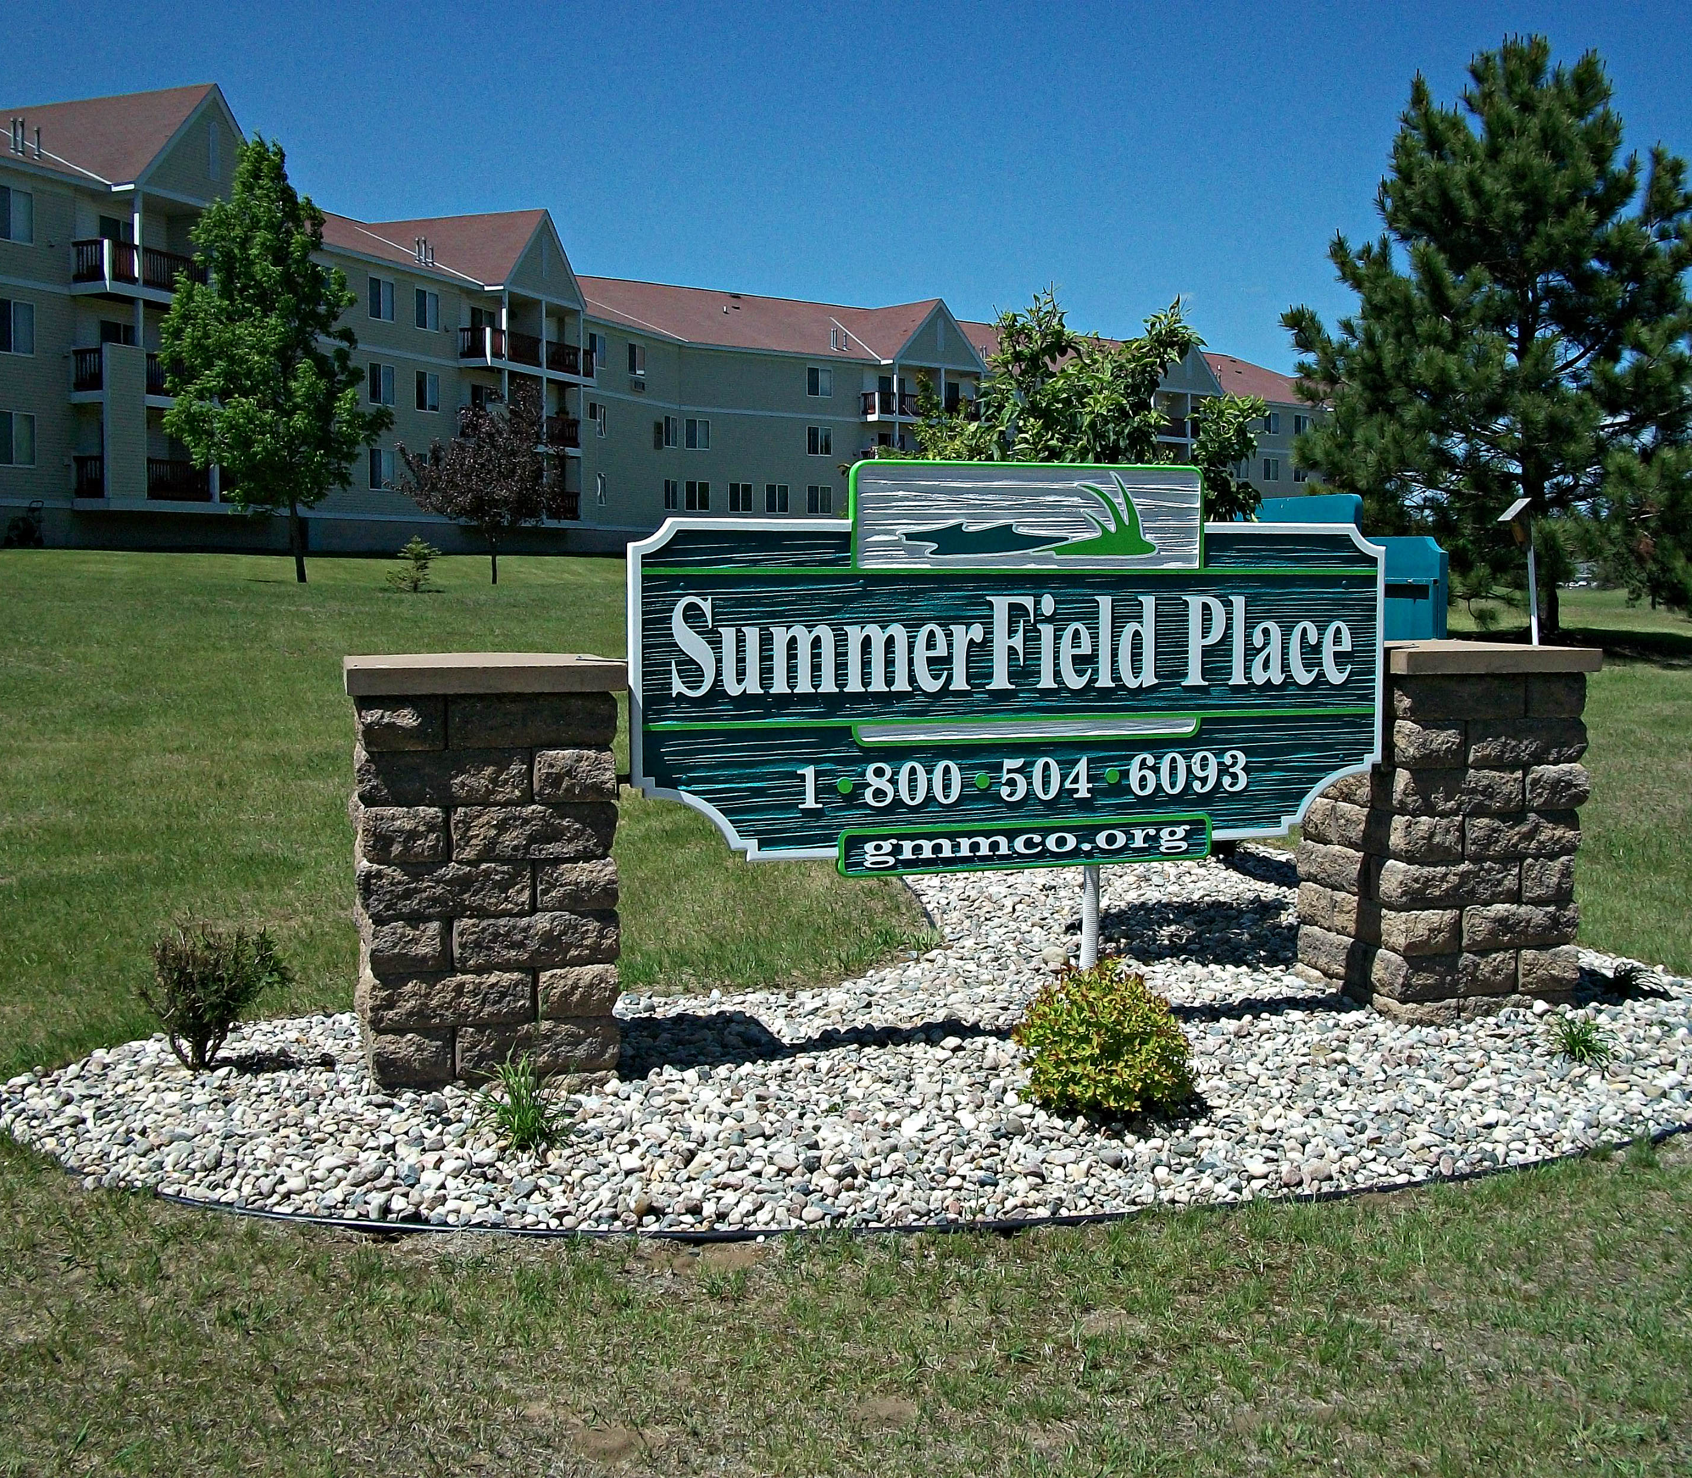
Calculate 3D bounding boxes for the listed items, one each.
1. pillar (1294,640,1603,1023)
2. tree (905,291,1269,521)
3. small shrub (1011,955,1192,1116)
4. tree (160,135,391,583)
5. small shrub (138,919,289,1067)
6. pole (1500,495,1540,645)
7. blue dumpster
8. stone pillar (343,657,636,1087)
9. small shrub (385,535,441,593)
[{"bbox_3d":[1.986,0.273,6.222,0.748,1.175,0.757,-2,5,-18],"label":"pillar"},{"bbox_3d":[1.250,-1.132,10.440,2.300,2.812,2.300,1,5,7],"label":"tree"},{"bbox_3d":[0.694,0.783,5.007,0.475,0.358,0.470,1,5,8],"label":"small shrub"},{"bbox_3d":[-10.478,-6.937,33.443,4.300,8.104,4.300,-1,5,-17],"label":"tree"},{"bbox_3d":[-1.781,0.727,5.174,0.420,0.423,0.400,-2,6,-19],"label":"small shrub"},{"bbox_3d":[3.726,-0.459,9.998,0.200,1.729,0.150,-5,6,-22],"label":"pole"},{"bbox_3d":[4.658,-1.363,17.346,2.000,1.905,1.300,2,6,23],"label":"blue dumpster"},{"bbox_3d":[-1.064,0.344,5.339,0.744,1.145,0.748,-1,5,-16],"label":"stone pillar"},{"bbox_3d":[-7.301,-2.948,30.675,0.970,0.942,0.970,-1,5,-13],"label":"small shrub"}]

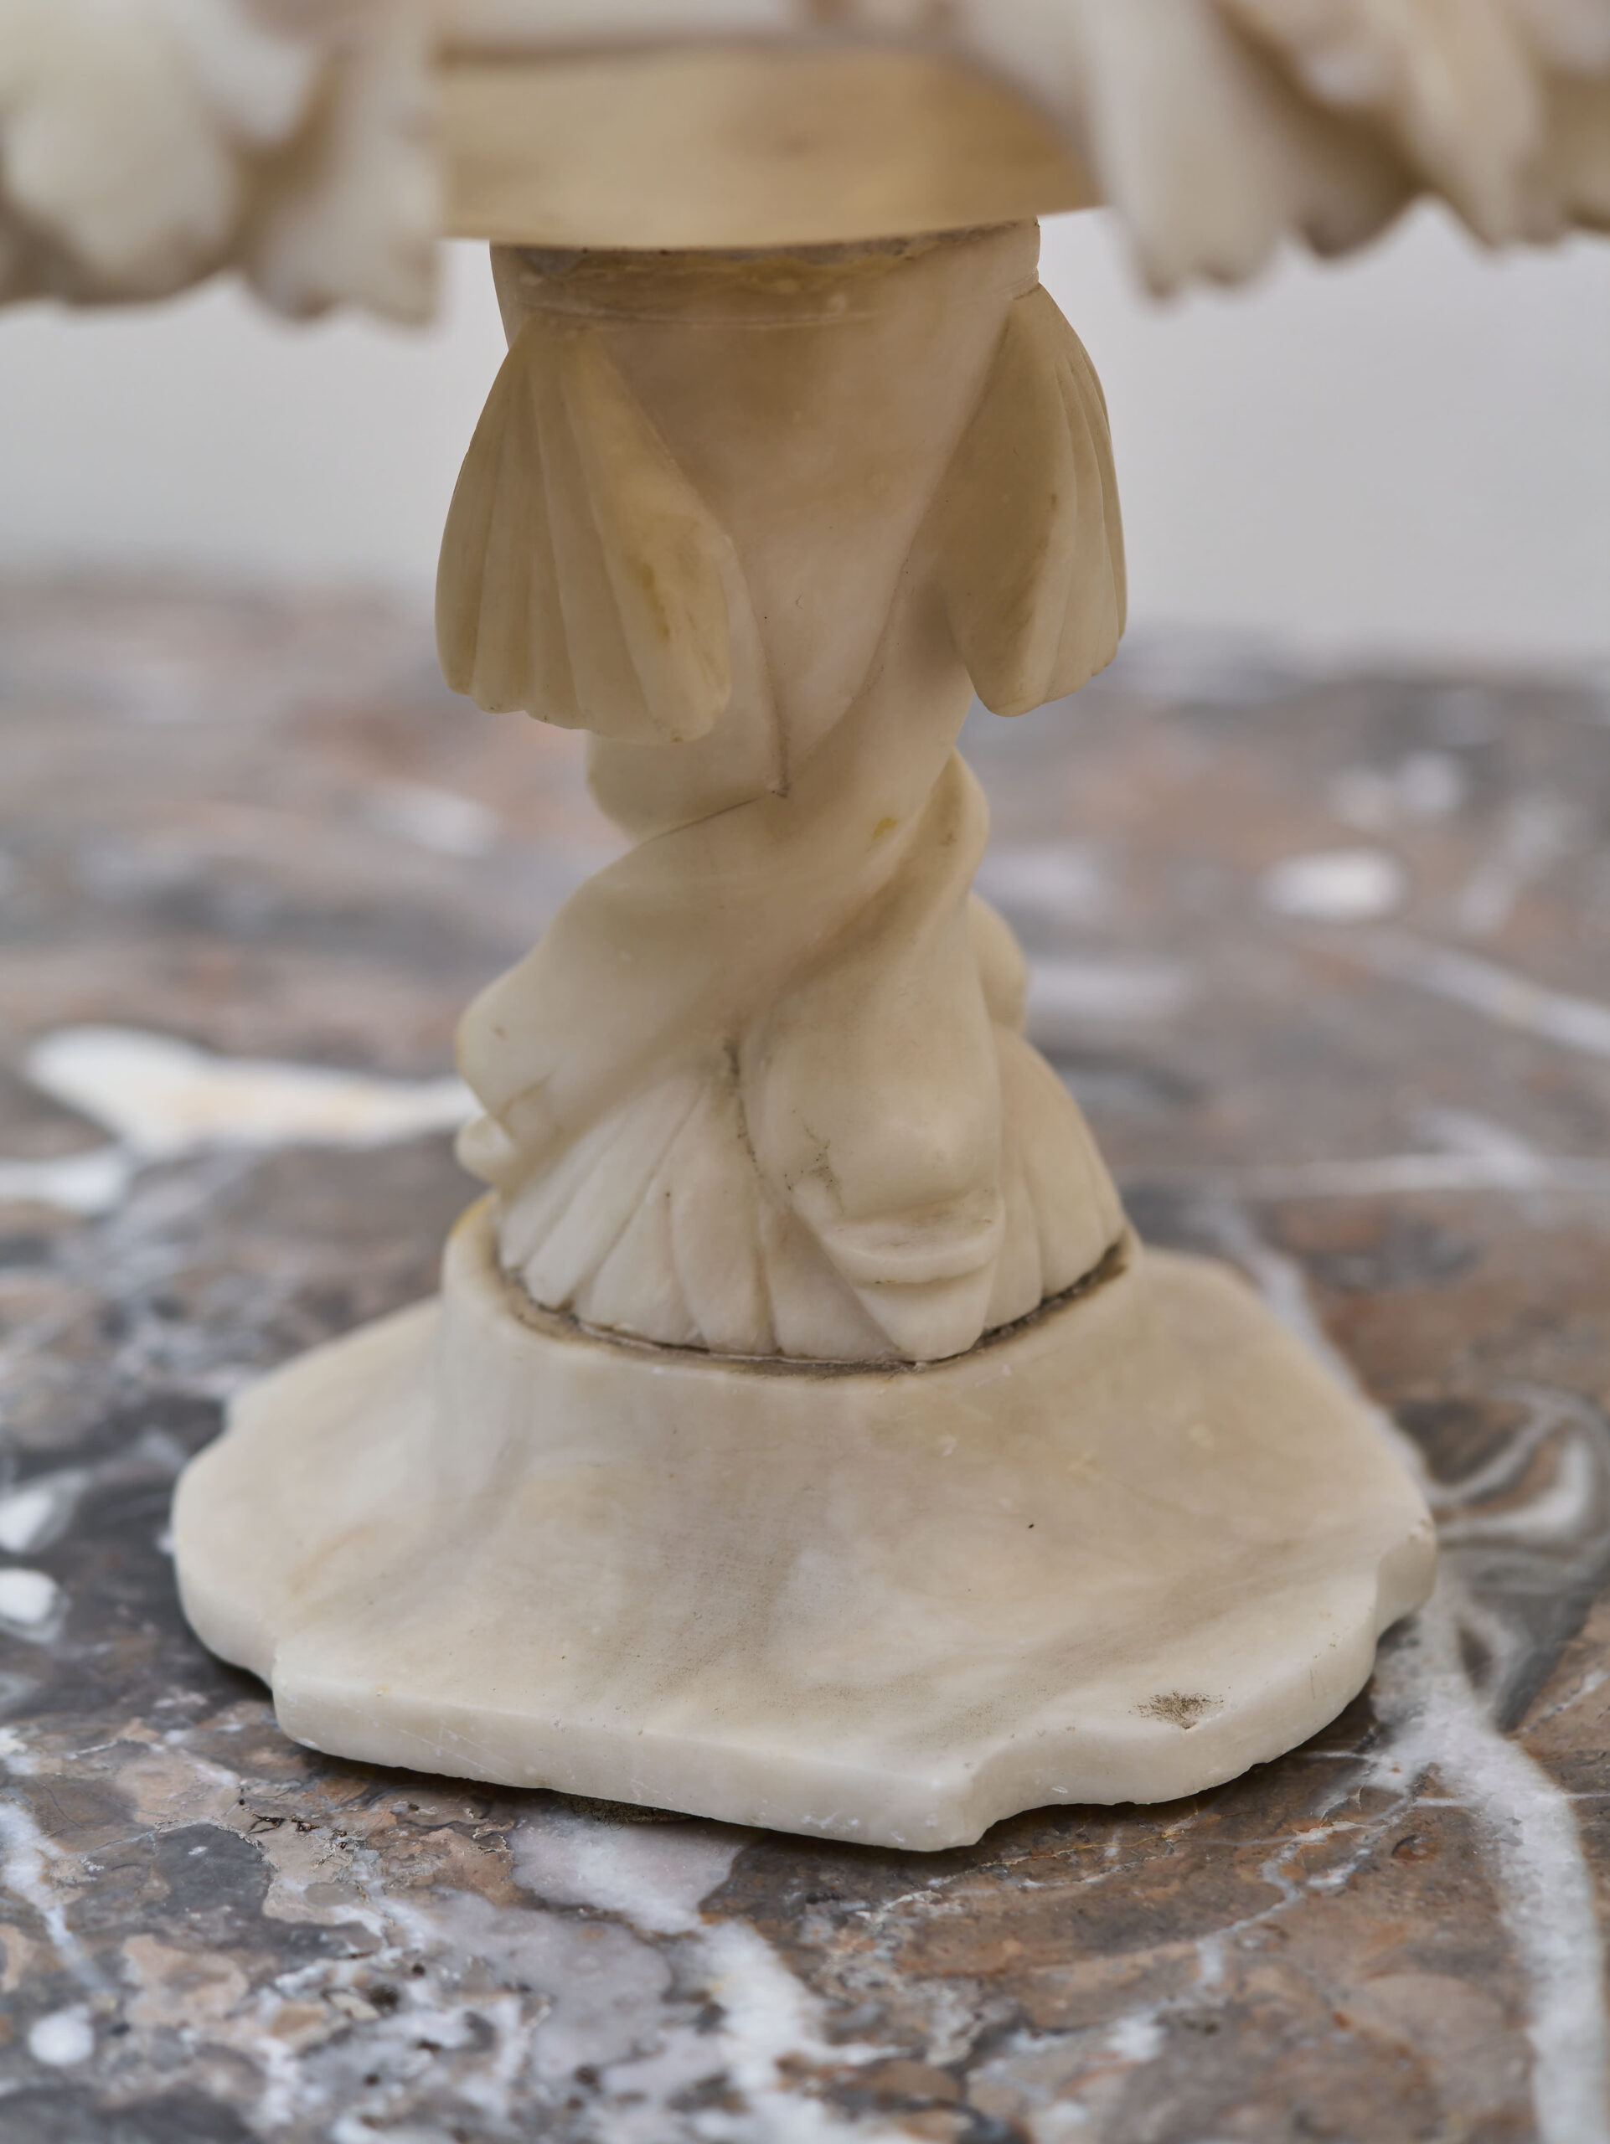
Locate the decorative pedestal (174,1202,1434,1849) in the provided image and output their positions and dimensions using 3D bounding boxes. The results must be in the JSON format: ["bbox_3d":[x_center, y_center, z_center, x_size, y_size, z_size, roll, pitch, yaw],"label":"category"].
[{"bbox_3d":[0.001,0.038,0.546,0.157,0.042,0.150,5,21,17],"label":"decorative pedestal"}]

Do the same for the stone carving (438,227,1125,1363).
[{"bbox_3d":[-0.003,-0.039,0.514,0.082,0.129,0.081,-2,20,0],"label":"stone carving"}]

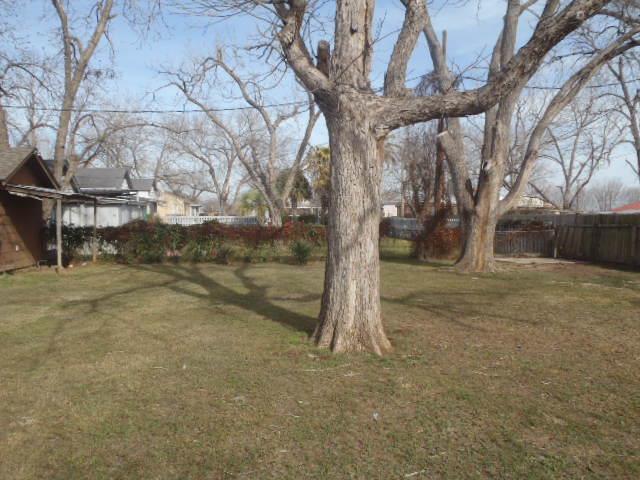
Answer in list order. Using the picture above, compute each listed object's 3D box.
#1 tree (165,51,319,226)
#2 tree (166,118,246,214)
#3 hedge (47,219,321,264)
[{"bbox_3d":[-4.200,-4.900,27.800,8.200,10.400,7.200,0,3,0],"label":"tree"},{"bbox_3d":[-9.950,-5.500,45.500,7.300,10.100,6.800,0,3,0],"label":"tree"},{"bbox_3d":[-4.600,0.030,18.600,10.400,1.500,1.400,0,3,0],"label":"hedge"}]

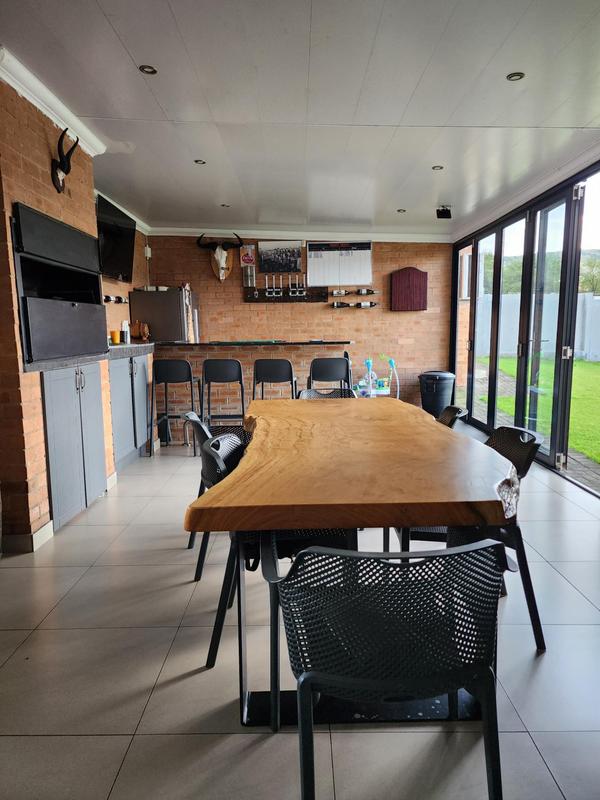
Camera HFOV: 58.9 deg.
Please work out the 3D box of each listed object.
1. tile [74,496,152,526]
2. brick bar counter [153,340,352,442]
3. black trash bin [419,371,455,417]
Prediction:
[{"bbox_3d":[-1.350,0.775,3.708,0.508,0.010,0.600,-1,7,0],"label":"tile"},{"bbox_3d":[-0.489,-0.073,5.790,2.060,1.120,0.500,-1,7,0],"label":"brick bar counter"},{"bbox_3d":[1.855,-0.037,7.167,0.490,0.660,0.490,-1,7,0],"label":"black trash bin"}]

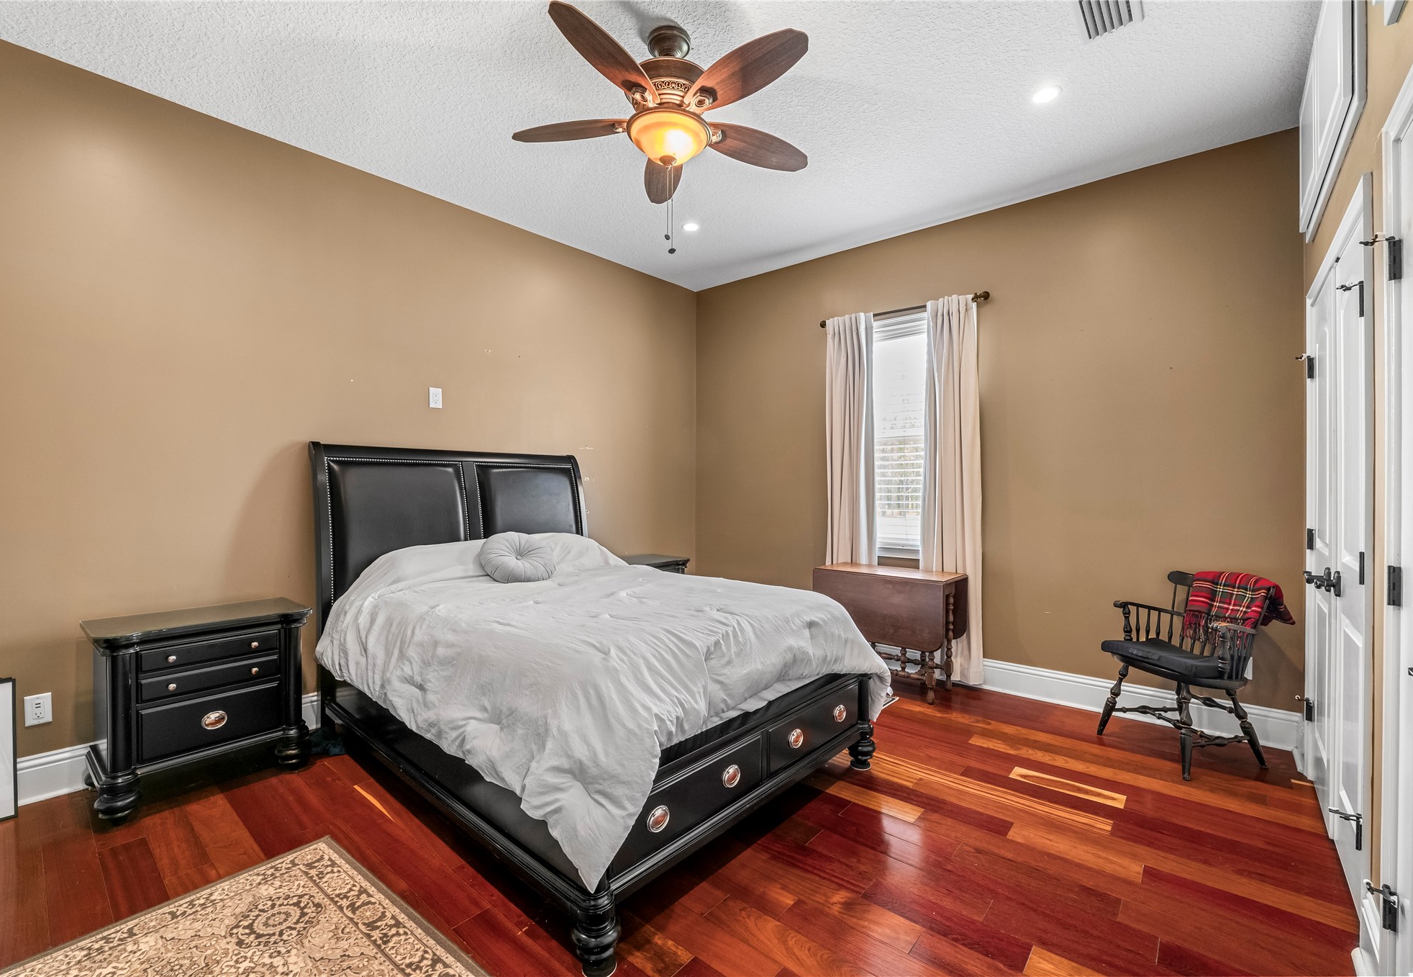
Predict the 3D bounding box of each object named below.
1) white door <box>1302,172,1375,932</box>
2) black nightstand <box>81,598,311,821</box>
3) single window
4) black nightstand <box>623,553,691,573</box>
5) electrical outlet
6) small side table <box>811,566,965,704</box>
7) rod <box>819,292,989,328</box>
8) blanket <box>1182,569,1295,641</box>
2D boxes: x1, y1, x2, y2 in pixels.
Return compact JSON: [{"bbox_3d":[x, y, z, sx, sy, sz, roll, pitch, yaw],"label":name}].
[{"bbox_3d":[2.345,0.211,2.142,0.054,2.128,1.280,0,0,42],"label":"white door"},{"bbox_3d":[-2.222,0.915,2.501,0.438,0.716,0.704,0,0,42],"label":"black nightstand"},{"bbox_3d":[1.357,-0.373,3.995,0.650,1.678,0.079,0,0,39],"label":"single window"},{"bbox_3d":[-0.532,0.905,4.346,0.438,0.716,0.704,0,0,42],"label":"black nightstand"},{"bbox_3d":[-2.709,0.899,2.309,0.010,0.117,0.072,0,0,42],"label":"electrical outlet"},{"bbox_3d":[1.179,0.904,3.688,0.877,0.731,0.433,0,0,41],"label":"small side table"},{"bbox_3d":[1.317,-1.221,3.934,1.175,0.064,0.099,0,0,39],"label":"rod"},{"bbox_3d":[2.584,0.572,2.803,0.227,0.271,0.384,0,0,-10],"label":"blanket"}]

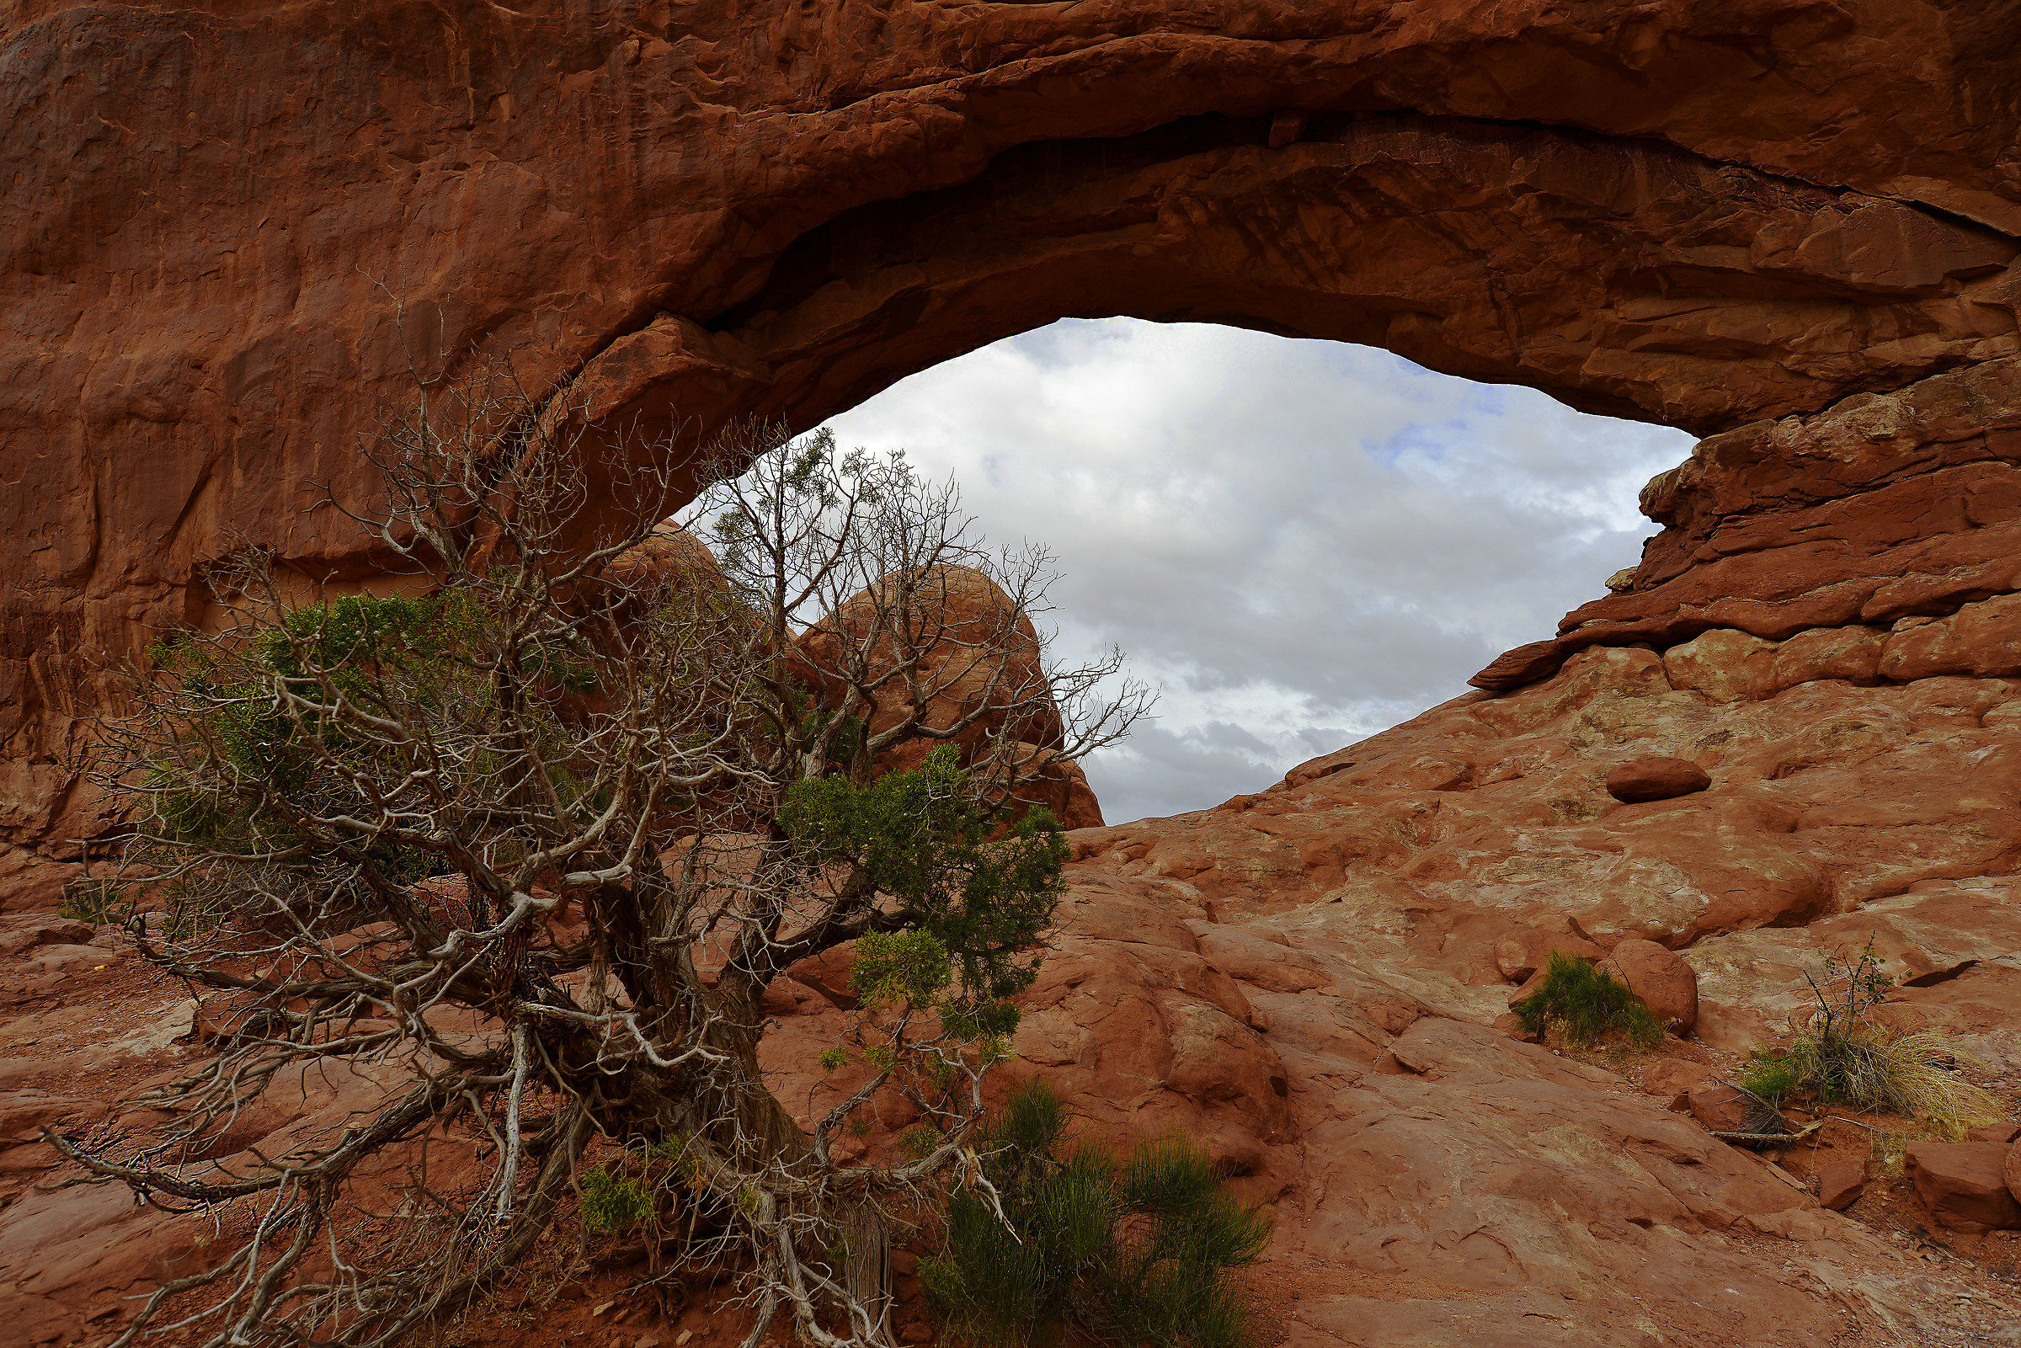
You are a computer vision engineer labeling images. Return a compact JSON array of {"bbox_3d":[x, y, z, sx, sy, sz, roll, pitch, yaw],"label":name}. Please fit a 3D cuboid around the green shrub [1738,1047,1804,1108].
[{"bbox_3d":[3.460,1.836,4.600,0.260,0.230,0.230,0,-8,0],"label":"green shrub"}]

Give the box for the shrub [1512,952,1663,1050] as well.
[{"bbox_3d":[3.312,1.880,5.800,0.780,0.500,0.640,0,-8,0],"label":"shrub"}]

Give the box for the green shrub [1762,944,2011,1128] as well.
[{"bbox_3d":[4.064,1.678,4.700,0.900,0.760,0.750,0,-8,0],"label":"green shrub"}]

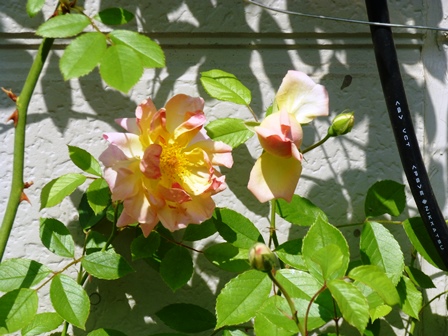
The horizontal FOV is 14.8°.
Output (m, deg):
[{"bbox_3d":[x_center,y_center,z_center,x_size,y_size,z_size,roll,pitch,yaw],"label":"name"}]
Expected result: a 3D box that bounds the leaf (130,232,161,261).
[{"bbox_3d":[-0.053,0.054,1.185,0.017,0.026,0.006,35,-14,10],"label":"leaf"}]

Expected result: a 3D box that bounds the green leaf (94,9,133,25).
[{"bbox_3d":[-0.080,-0.110,1.250,0.029,0.012,0.016,2,50,2],"label":"green leaf"}]

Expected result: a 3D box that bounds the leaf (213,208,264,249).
[{"bbox_3d":[0.011,0.044,1.240,0.047,0.027,0.014,40,-19,17],"label":"leaf"}]

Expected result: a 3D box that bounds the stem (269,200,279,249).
[{"bbox_3d":[0.036,0.041,1.240,0.007,0.036,0.007,0,6,0],"label":"stem"}]

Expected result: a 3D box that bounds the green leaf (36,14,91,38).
[{"bbox_3d":[-0.096,-0.084,1.030,0.034,0.007,0.017,-15,42,0],"label":"green leaf"}]

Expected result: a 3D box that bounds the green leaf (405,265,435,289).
[{"bbox_3d":[0.142,0.079,1.250,0.029,0.012,0.015,38,63,23],"label":"green leaf"}]

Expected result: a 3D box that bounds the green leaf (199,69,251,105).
[{"bbox_3d":[0.001,-0.058,1.220,0.040,0.023,0.014,30,-21,13],"label":"green leaf"}]

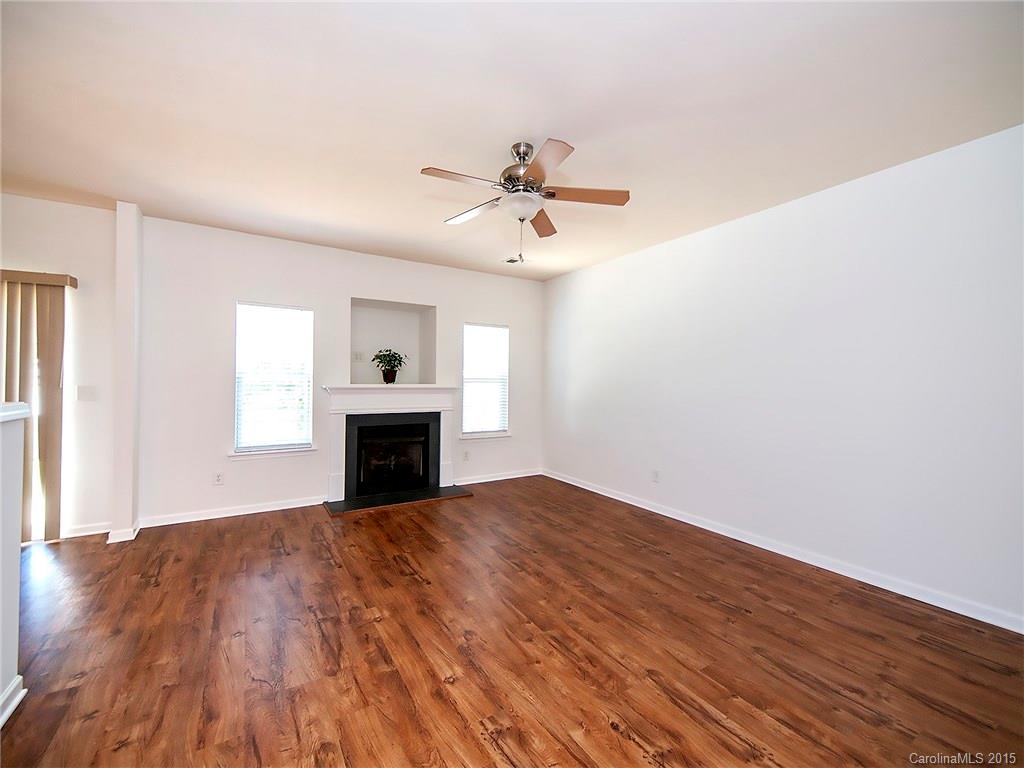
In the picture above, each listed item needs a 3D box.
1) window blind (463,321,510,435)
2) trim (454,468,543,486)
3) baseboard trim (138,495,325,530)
[{"bbox_3d":[-0.348,-0.060,5.482,0.685,1.428,0.100,0,0,-32],"label":"window blind"},{"bbox_3d":[-0.141,1.252,5.568,1.365,0.087,0.018,0,0,-32],"label":"trim"},{"bbox_3d":[-2.631,1.233,4.019,1.480,0.087,0.018,0,0,-32],"label":"baseboard trim"}]

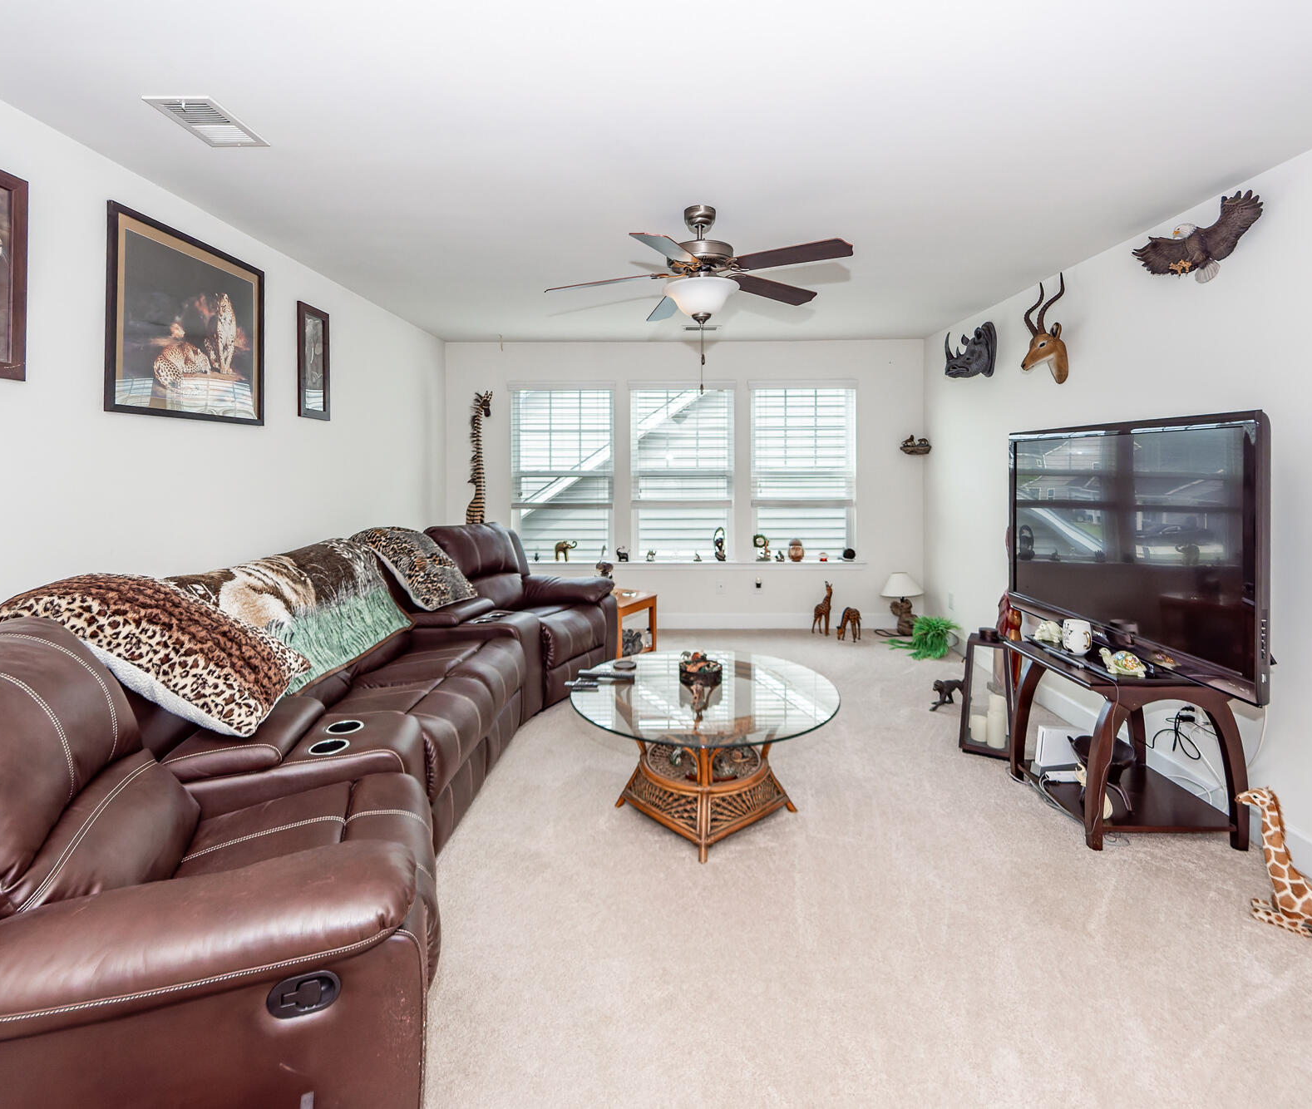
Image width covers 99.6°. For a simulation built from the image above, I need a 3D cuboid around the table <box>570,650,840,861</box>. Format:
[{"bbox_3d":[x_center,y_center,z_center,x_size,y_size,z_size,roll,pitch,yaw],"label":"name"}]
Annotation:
[{"bbox_3d":[0.210,0.835,2.380,1.090,0.510,1.070,0,5,0],"label":"table"}]

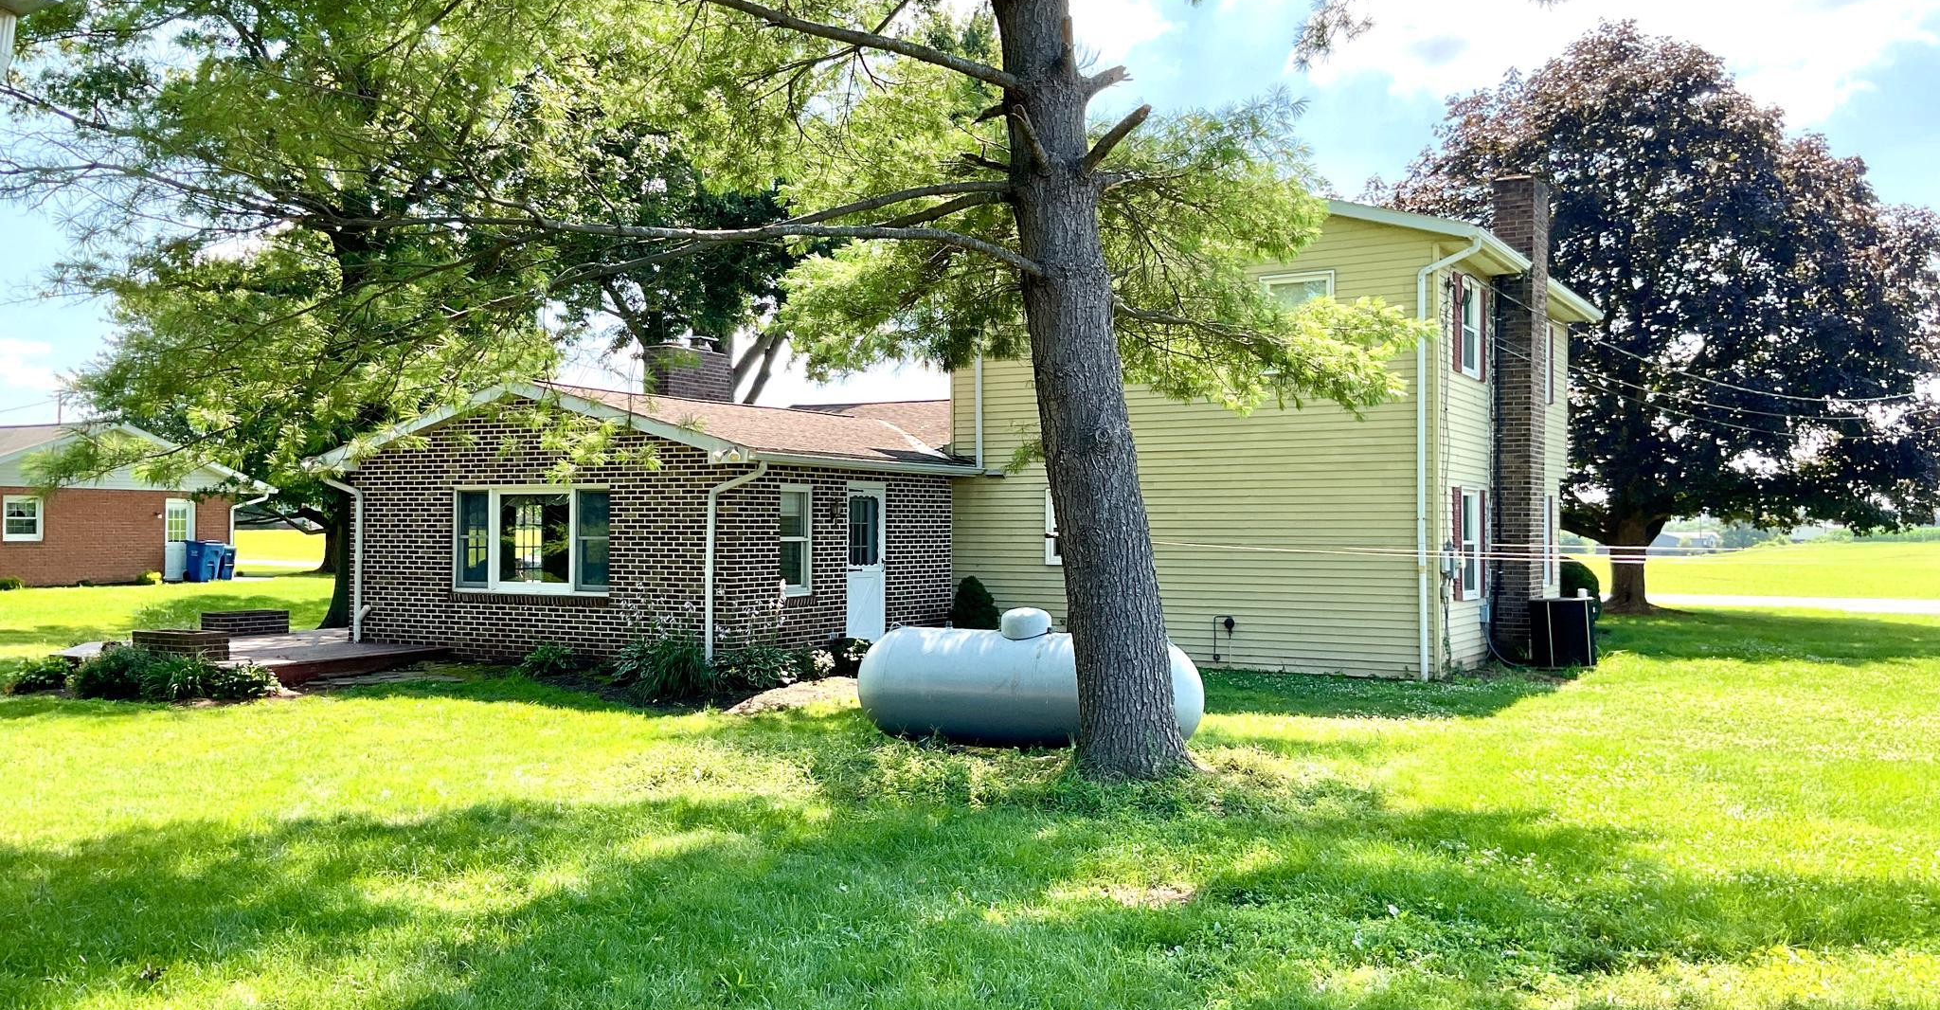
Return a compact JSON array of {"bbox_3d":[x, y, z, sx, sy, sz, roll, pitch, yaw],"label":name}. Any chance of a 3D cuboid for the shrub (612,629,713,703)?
[{"bbox_3d":[-3.209,1.683,16.950,1.020,0.760,0.950,0,-1,0],"label":"shrub"}]

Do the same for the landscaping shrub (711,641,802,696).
[{"bbox_3d":[-2.319,1.774,17.700,0.880,0.630,0.900,0,-1,0],"label":"landscaping shrub"}]

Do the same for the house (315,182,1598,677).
[{"bbox_3d":[0.942,-1.098,23.739,13.650,6.430,13.800,0,-1,31],"label":"house"}]

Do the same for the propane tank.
[{"bbox_3d":[0.440,1.417,13.109,3.020,1.170,0.950,0,-1,31],"label":"propane tank"}]

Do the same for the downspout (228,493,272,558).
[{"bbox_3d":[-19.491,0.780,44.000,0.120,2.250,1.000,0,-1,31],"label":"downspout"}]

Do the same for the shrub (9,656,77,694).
[{"bbox_3d":[-9.988,1.828,17.500,0.720,0.420,0.680,0,-1,31],"label":"shrub"}]

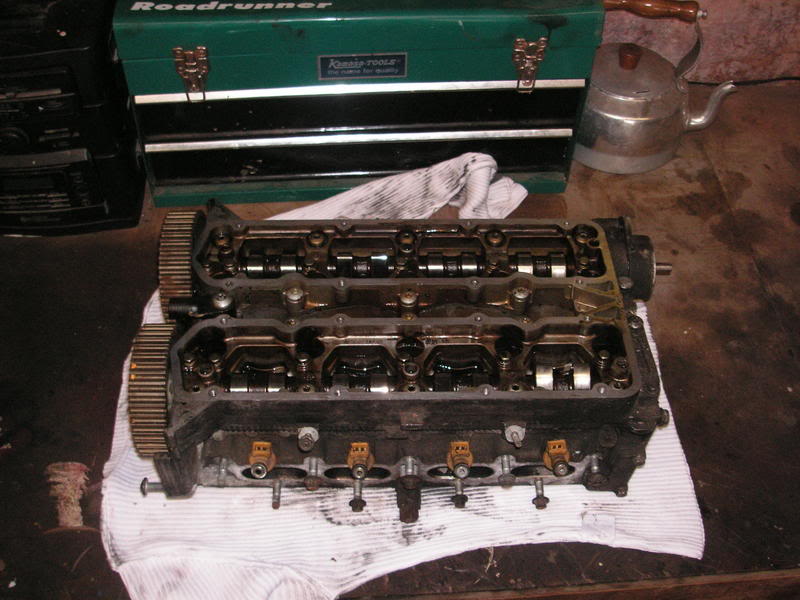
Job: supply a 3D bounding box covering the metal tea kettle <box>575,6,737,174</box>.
[{"bbox_3d":[0.320,-0.291,1.128,0.222,0.210,0.173,14,50,14],"label":"metal tea kettle"}]

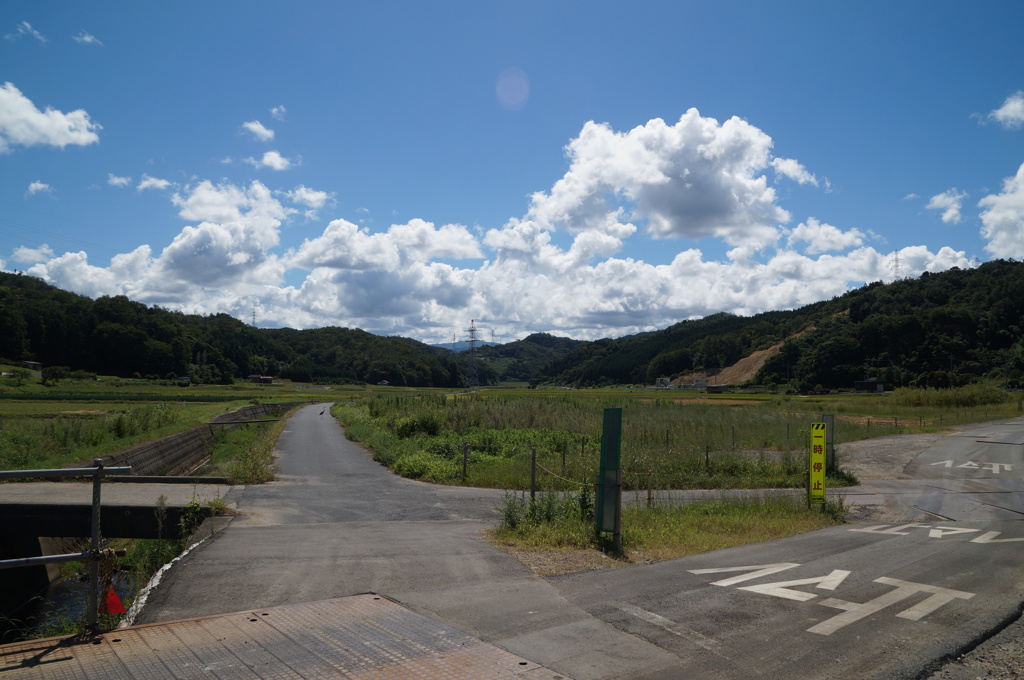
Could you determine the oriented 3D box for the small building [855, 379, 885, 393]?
[{"bbox_3d":[81.200,10.600,174.000,6.200,2.750,4.200,-1,-3,18],"label":"small building"}]

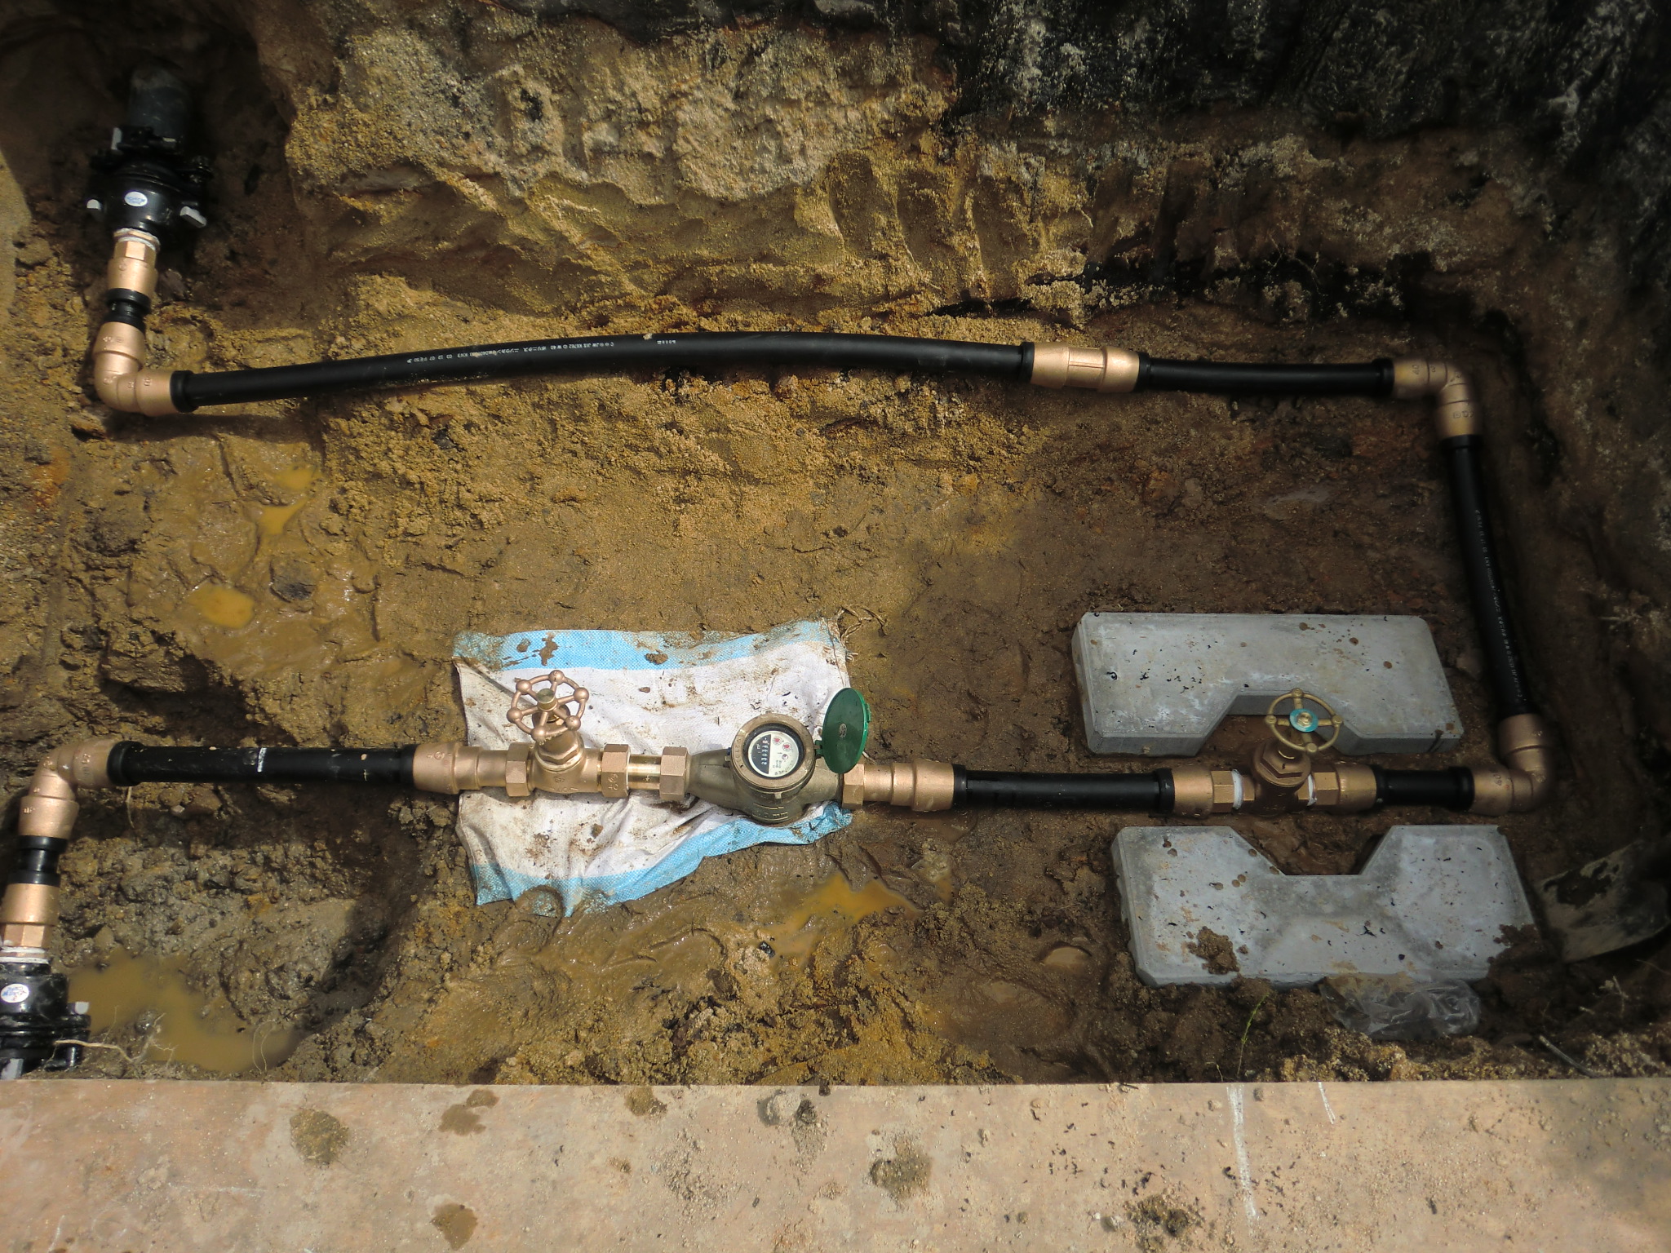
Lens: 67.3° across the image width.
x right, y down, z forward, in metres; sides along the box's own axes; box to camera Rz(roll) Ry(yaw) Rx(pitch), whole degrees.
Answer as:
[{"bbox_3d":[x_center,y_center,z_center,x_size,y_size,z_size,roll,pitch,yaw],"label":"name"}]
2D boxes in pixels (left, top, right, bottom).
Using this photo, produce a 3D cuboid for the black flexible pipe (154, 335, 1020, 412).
[{"bbox_3d":[-0.352,-0.405,1.975,1.330,0.065,0.095,-2,58,-3],"label":"black flexible pipe"}]

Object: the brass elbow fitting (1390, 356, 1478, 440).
[{"bbox_3d":[0.972,-0.373,2.018,0.140,0.075,0.145,3,67,2],"label":"brass elbow fitting"}]

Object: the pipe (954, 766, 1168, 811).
[{"bbox_3d":[0.301,0.219,1.684,0.289,0.056,0.056,1,58,0],"label":"pipe"}]

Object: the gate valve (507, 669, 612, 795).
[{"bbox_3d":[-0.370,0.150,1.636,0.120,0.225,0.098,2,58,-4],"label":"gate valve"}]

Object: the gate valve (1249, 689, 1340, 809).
[{"bbox_3d":[0.591,0.177,1.632,0.105,0.205,0.098,-1,58,1],"label":"gate valve"}]

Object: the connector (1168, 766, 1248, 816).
[{"bbox_3d":[0.490,0.221,1.684,0.100,0.070,0.070,1,58,0],"label":"connector"}]

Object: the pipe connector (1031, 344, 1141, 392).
[{"bbox_3d":[0.393,-0.411,2.000,0.170,0.070,0.070,4,58,1],"label":"pipe connector"}]

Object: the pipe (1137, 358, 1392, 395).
[{"bbox_3d":[0.685,-0.401,2.020,0.410,0.055,0.055,1,58,-1],"label":"pipe"}]

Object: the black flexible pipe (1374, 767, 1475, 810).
[{"bbox_3d":[0.779,0.217,1.684,0.133,0.056,0.056,1,58,0],"label":"black flexible pipe"}]

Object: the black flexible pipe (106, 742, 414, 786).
[{"bbox_3d":[-0.766,0.187,1.700,0.410,0.056,0.056,1,58,0],"label":"black flexible pipe"}]

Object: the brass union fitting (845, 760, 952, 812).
[{"bbox_3d":[0.084,0.213,1.690,0.149,0.070,0.070,1,58,0],"label":"brass union fitting"}]

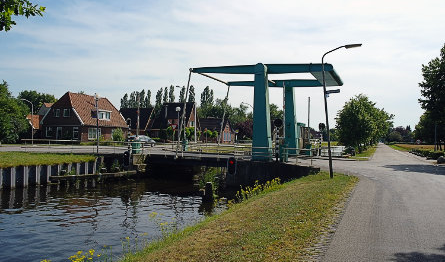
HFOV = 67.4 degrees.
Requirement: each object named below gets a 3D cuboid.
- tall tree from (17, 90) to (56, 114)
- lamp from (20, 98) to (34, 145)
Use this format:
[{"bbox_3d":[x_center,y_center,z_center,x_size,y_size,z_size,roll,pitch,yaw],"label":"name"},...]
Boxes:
[{"bbox_3d":[-44.618,-3.478,80.000,9.000,12.500,8.500,0,-2,0],"label":"tall tree"},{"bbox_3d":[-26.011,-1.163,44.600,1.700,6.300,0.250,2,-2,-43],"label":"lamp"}]

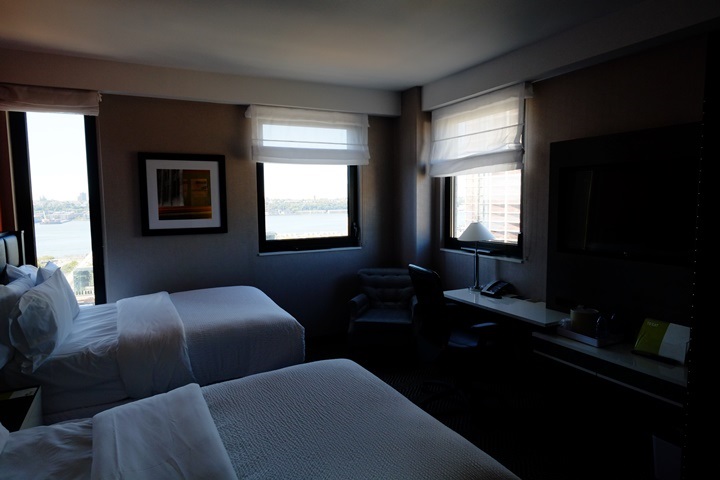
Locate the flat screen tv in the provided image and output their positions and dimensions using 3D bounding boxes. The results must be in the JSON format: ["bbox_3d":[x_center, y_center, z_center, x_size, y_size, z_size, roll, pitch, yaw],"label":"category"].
[{"bbox_3d":[1.692,-0.231,2.717,0.080,0.700,1.000,-3,6,-27],"label":"flat screen tv"}]

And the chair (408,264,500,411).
[{"bbox_3d":[0.753,0.760,3.425,0.630,1.060,0.620,-3,6,-27],"label":"chair"}]

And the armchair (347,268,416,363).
[{"bbox_3d":[0.235,0.766,4.501,0.700,0.870,0.700,-1,5,0],"label":"armchair"}]

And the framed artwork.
[{"bbox_3d":[-1.638,-0.423,3.952,0.745,0.745,0.030,-3,6,-27],"label":"framed artwork"}]

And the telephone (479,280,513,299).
[{"bbox_3d":[1.242,0.444,3.787,0.200,0.100,0.210,-3,6,-27],"label":"telephone"}]

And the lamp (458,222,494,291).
[{"bbox_3d":[1.106,0.157,3.992,0.345,0.640,0.345,-1,5,0],"label":"lamp"}]

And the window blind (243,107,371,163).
[{"bbox_3d":[-0.502,-1.075,4.412,1.290,0.560,0.100,-3,6,-27],"label":"window blind"}]

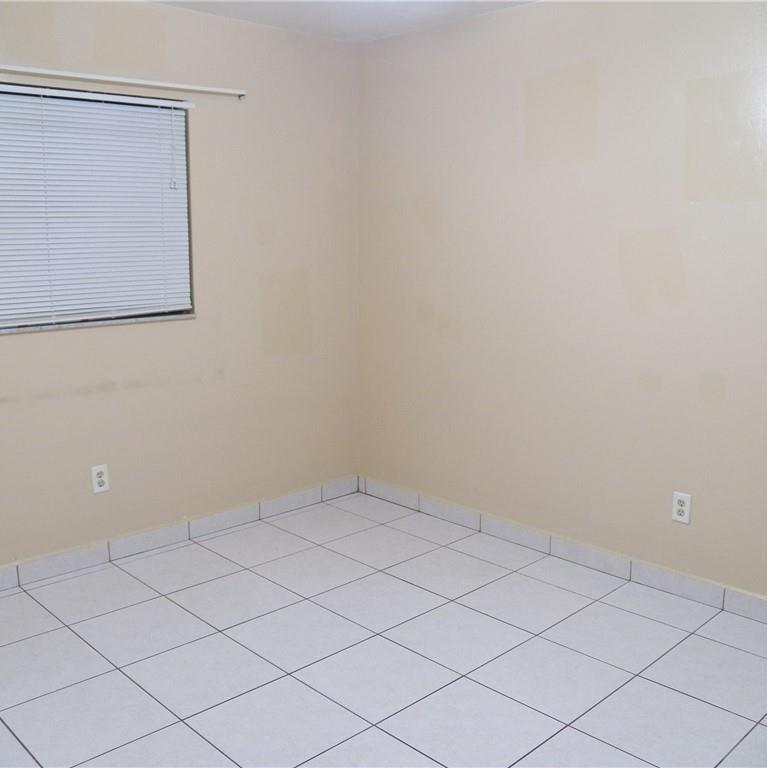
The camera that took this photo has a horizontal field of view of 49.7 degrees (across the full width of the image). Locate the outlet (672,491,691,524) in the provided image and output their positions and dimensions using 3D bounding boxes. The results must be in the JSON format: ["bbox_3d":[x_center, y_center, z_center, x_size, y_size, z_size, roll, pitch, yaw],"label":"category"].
[{"bbox_3d":[1.175,0.489,3.260,0.010,0.116,0.072,-9,14,-43],"label":"outlet"}]

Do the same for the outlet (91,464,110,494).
[{"bbox_3d":[-1.209,0.407,3.546,0.072,0.116,0.010,-9,14,-43],"label":"outlet"}]

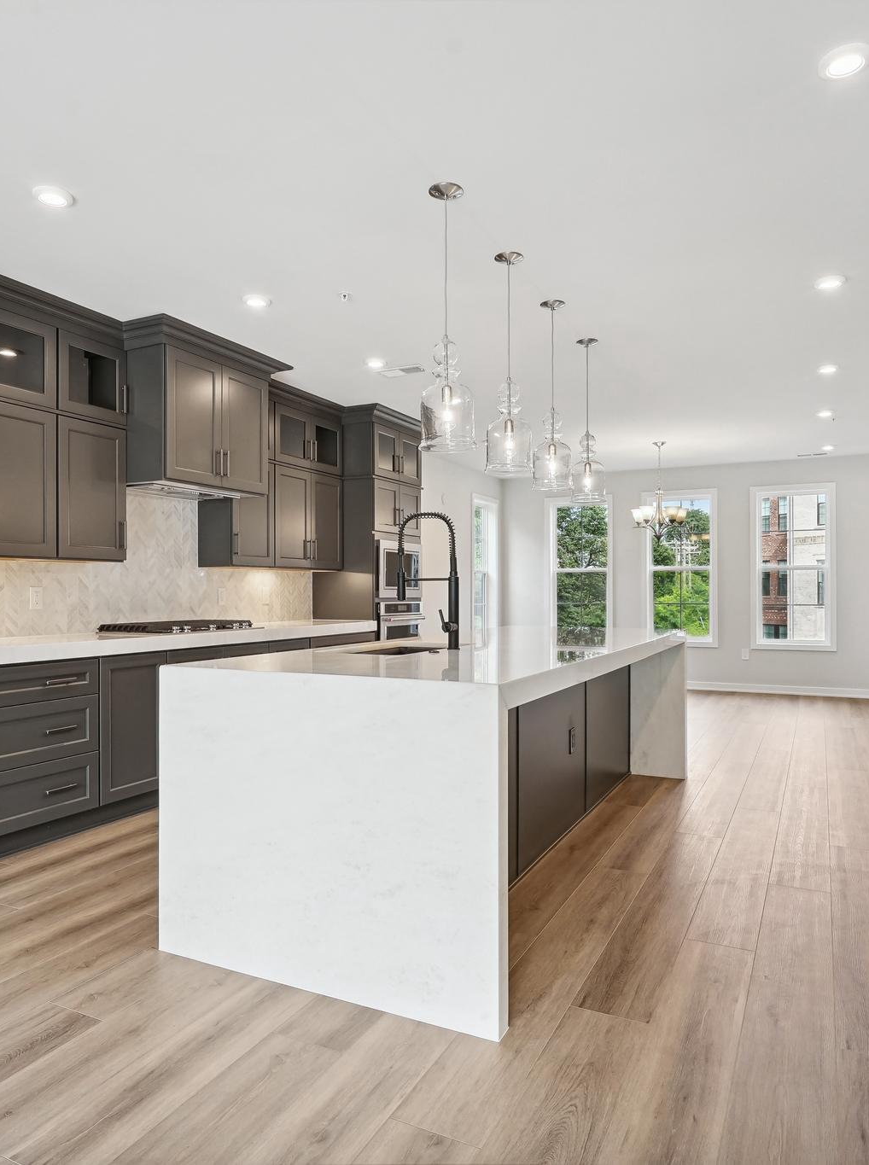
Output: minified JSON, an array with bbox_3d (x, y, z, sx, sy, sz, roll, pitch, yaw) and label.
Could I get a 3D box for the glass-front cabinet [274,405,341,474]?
[{"bbox_3d":[-1.115,-1.117,6.208,0.313,0.432,0.878,0,-1,26],"label":"glass-front cabinet"}]

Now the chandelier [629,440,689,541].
[{"bbox_3d":[2.310,-0.936,7.953,0.580,0.977,0.580,0,-1,26],"label":"chandelier"}]

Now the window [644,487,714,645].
[{"bbox_3d":[3.047,-0.166,9.641,0.886,1.926,0.120,0,-1,26],"label":"window"}]

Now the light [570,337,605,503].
[{"bbox_3d":[0.924,-0.969,4.668,0.216,0.958,0.216,0,-1,26],"label":"light"}]

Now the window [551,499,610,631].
[{"bbox_3d":[1.872,-0.152,10.063,0.880,1.887,0.110,0,-1,26],"label":"window"}]

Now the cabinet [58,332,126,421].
[{"bbox_3d":[-2.024,-1.119,4.383,0.304,0.454,0.448,0,-1,26],"label":"cabinet"}]

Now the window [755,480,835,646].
[{"bbox_3d":[4.129,-0.167,8.953,0.880,1.887,0.110,0,-1,26],"label":"window"}]

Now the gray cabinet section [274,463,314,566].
[{"bbox_3d":[-1.209,-0.486,5.937,0.340,0.742,0.446,0,-1,26],"label":"gray cabinet section"}]

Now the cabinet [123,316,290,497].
[{"bbox_3d":[-1.545,-1.016,4.928,0.680,0.880,1.120,0,-1,26],"label":"cabinet"}]

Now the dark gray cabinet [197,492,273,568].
[{"bbox_3d":[-1.416,-0.496,5.607,0.304,0.769,0.465,0,-1,26],"label":"dark gray cabinet"}]

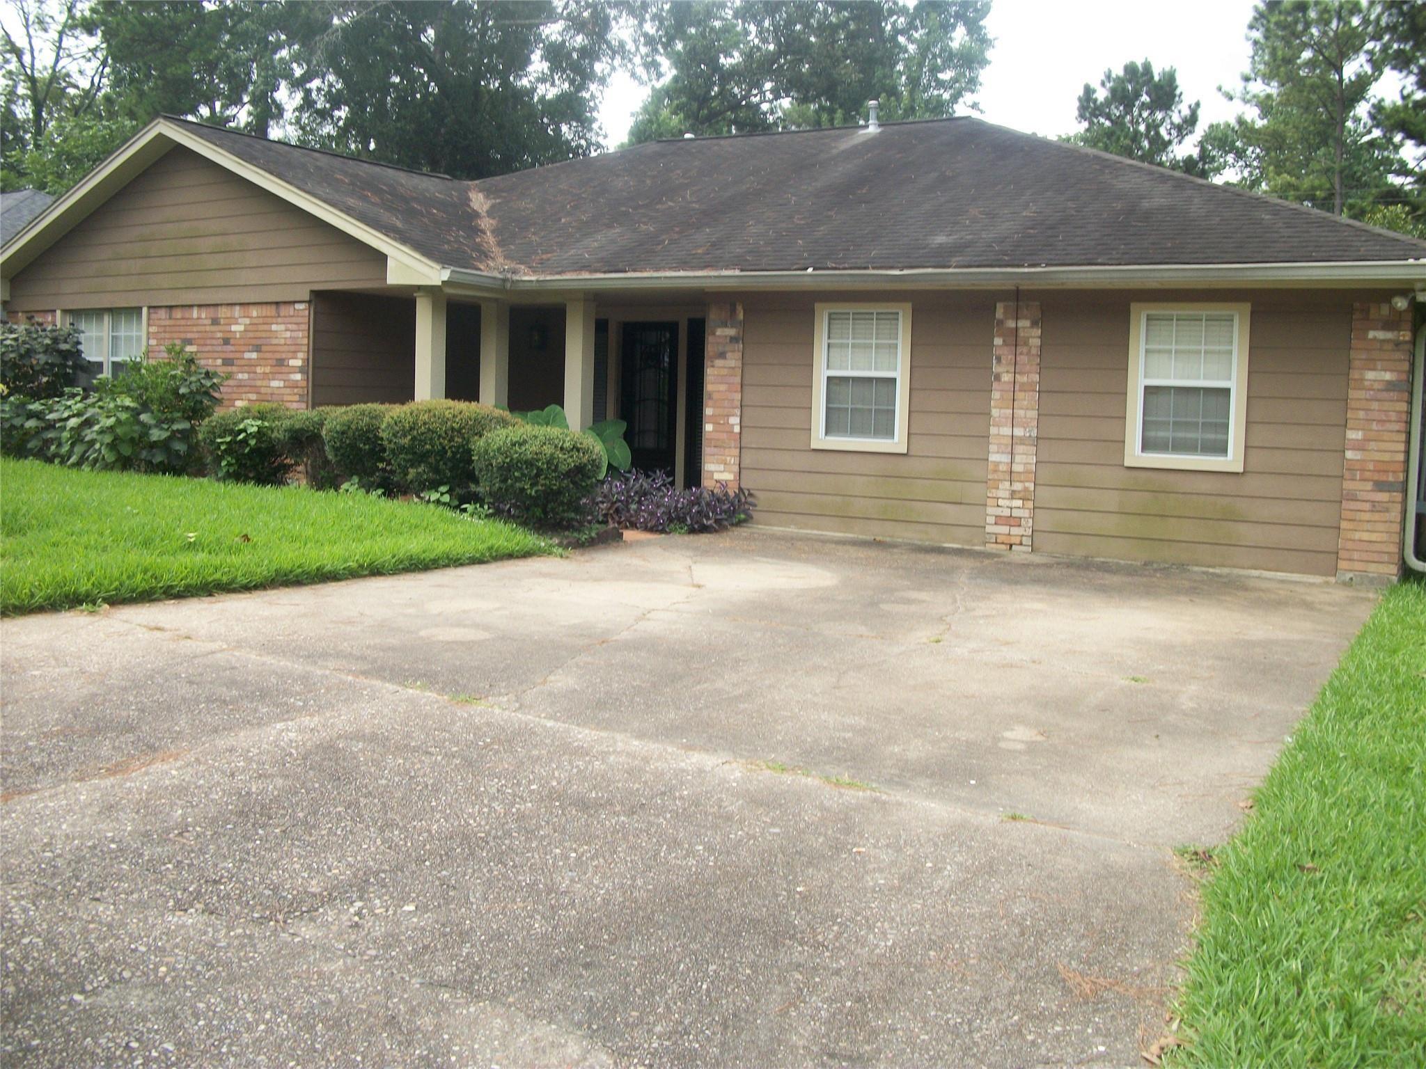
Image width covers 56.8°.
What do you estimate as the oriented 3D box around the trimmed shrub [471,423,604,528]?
[{"bbox_3d":[-1.557,-0.512,11.698,1.150,0.940,1.100,2,6,0],"label":"trimmed shrub"}]

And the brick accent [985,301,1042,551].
[{"bbox_3d":[2.635,-0.941,11.485,0.410,2.130,0.140,5,7,28],"label":"brick accent"}]

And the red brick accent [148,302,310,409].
[{"bbox_3d":[-5.387,-1.638,14.728,2.520,1.850,0.140,5,7,28],"label":"red brick accent"}]

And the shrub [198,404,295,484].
[{"bbox_3d":[-4.761,-0.892,13.461,0.950,0.860,0.930,5,7,28],"label":"shrub"}]

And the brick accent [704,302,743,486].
[{"bbox_3d":[0.112,-1.167,12.835,0.410,2.130,0.140,5,7,28],"label":"brick accent"}]

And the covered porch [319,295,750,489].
[{"bbox_3d":[-1.649,-1.461,14.376,4.350,2.150,3.150,5,7,28],"label":"covered porch"}]

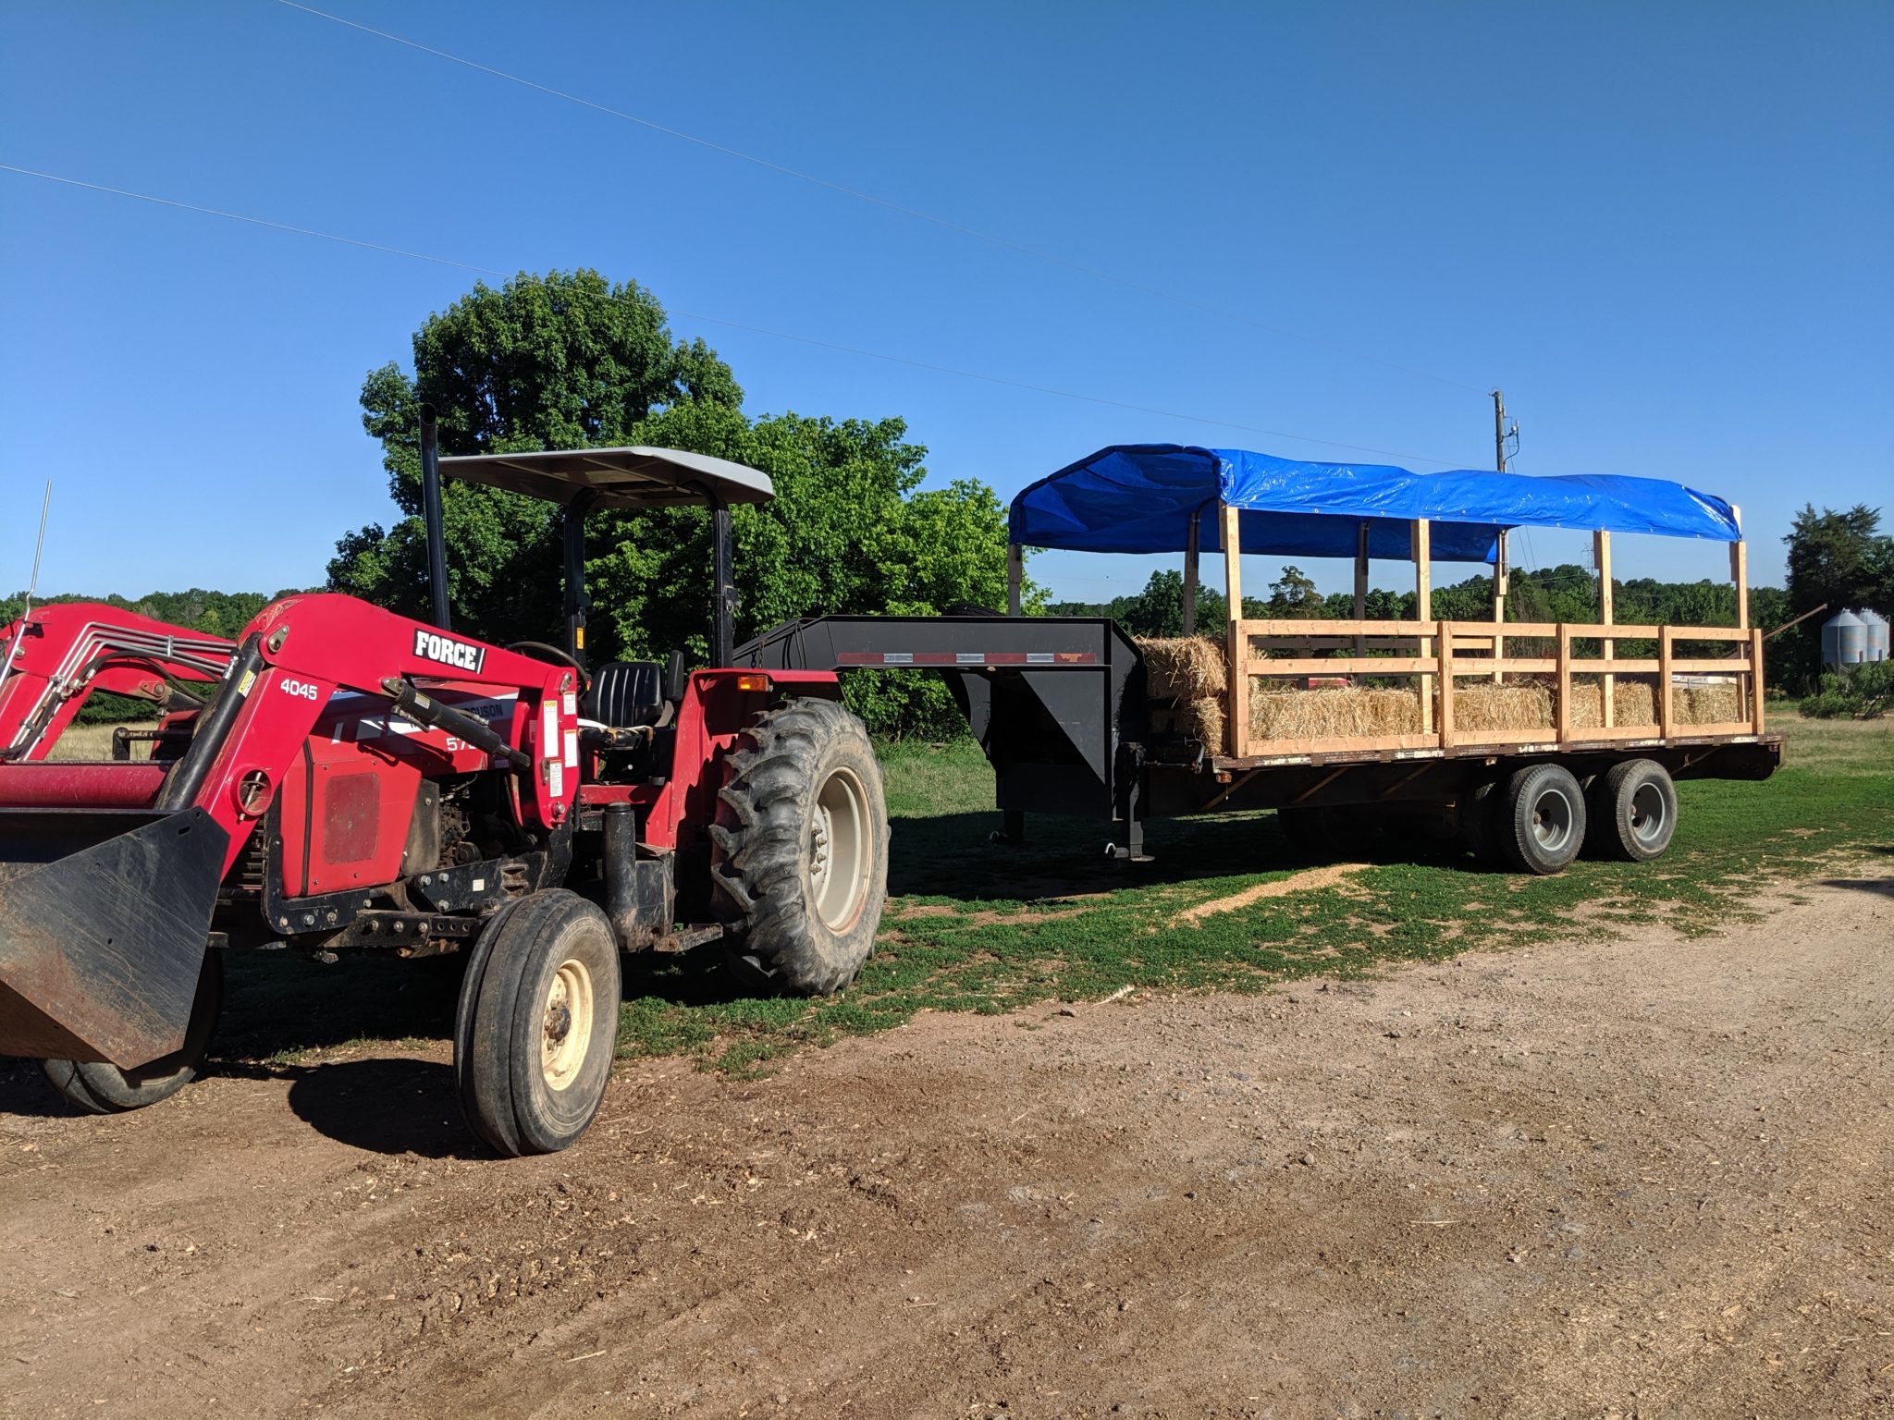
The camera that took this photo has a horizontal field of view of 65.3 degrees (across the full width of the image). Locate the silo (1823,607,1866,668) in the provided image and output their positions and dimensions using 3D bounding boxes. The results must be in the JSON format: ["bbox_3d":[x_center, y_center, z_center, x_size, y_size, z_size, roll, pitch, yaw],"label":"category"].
[{"bbox_3d":[60.913,-3.733,99.994,2.650,6.200,2.650,-2,0,34],"label":"silo"}]

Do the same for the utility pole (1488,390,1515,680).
[{"bbox_3d":[15.568,-3.936,40.990,0.700,9.870,0.400,-2,0,6],"label":"utility pole"}]

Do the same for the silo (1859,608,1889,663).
[{"bbox_3d":[63.973,-3.934,102.494,2.650,6.200,2.650,-2,0,34],"label":"silo"}]

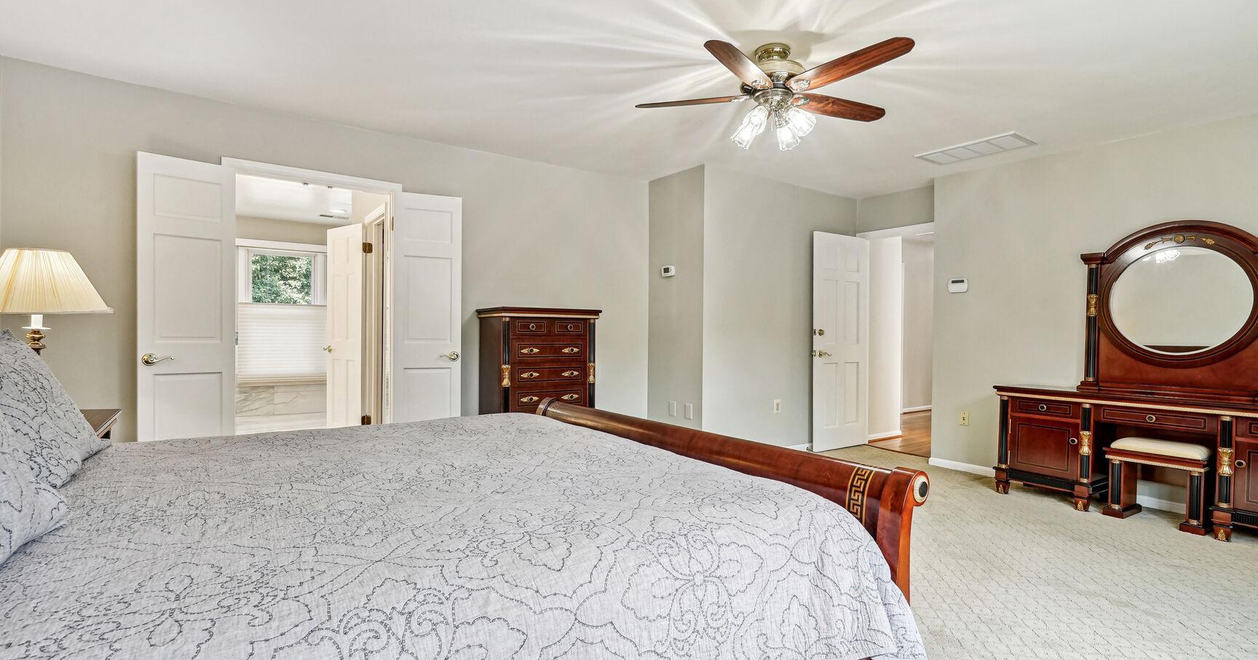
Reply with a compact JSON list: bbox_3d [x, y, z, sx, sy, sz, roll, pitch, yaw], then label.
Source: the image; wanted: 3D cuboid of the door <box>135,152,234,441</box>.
[{"bbox_3d":[-2.420,0.092,3.072,0.045,2.030,0.425,1,1,45],"label":"door"}]

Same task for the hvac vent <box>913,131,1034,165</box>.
[{"bbox_3d":[2.487,-1.278,4.023,0.400,0.025,0.655,0,1,-36],"label":"hvac vent"}]

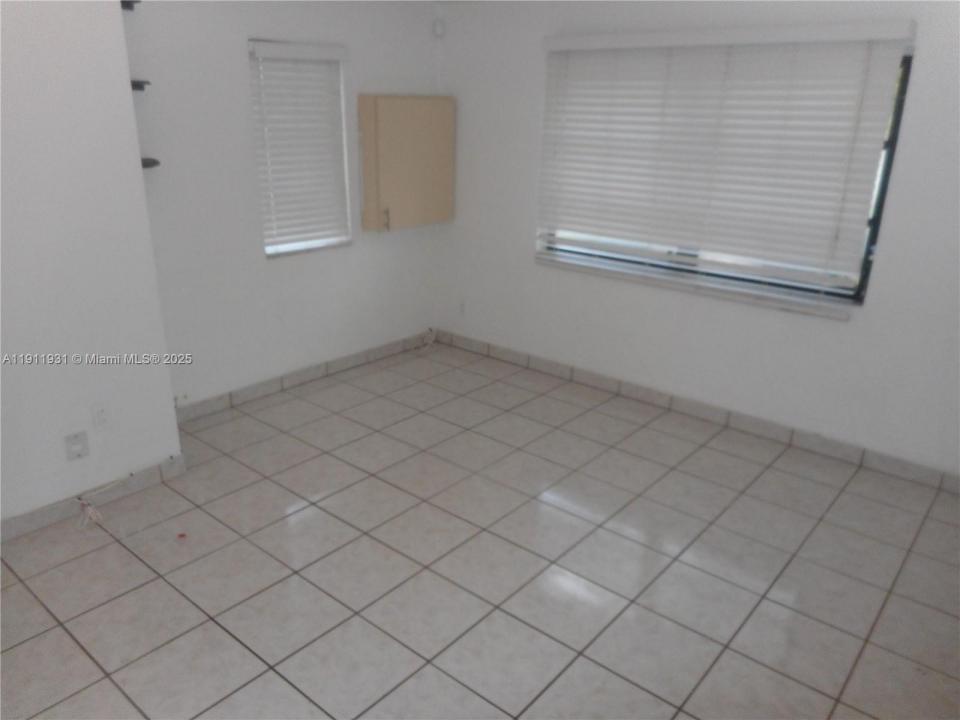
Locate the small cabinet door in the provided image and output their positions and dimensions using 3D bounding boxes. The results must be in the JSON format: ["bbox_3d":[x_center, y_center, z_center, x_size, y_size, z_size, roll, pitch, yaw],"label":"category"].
[{"bbox_3d":[-0.452,-1.266,4.447,0.169,0.795,0.688,17,25,37],"label":"small cabinet door"}]

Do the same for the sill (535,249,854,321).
[{"bbox_3d":[1.081,-0.420,3.875,1.847,0.051,0.125,17,25,37],"label":"sill"}]

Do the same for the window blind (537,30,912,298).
[{"bbox_3d":[1.082,-1.082,3.609,1.867,1.153,0.088,17,25,37],"label":"window blind"}]

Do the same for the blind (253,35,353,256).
[{"bbox_3d":[-0.990,-1.196,3.934,0.081,1.102,0.623,17,25,37],"label":"blind"}]

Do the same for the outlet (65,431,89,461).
[{"bbox_3d":[-1.631,0.352,2.812,0.010,0.115,0.081,17,25,37],"label":"outlet"}]

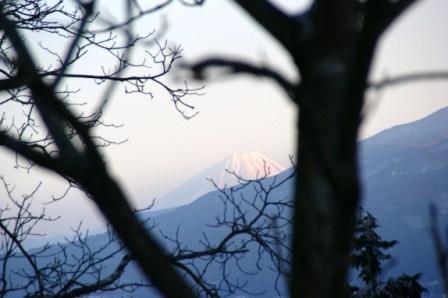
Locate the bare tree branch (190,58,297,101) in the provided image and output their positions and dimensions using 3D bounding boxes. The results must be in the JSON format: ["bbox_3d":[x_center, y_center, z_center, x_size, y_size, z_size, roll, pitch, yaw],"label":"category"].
[{"bbox_3d":[0.050,-0.189,10.000,0.290,0.118,0.180,0,-1,0],"label":"bare tree branch"}]

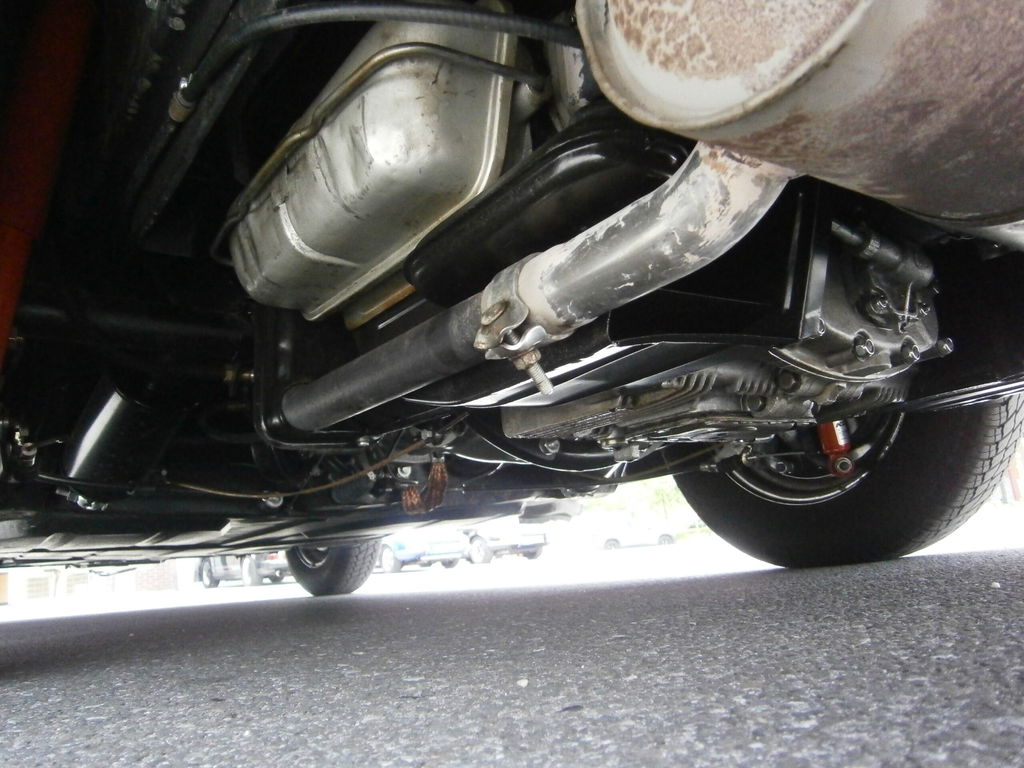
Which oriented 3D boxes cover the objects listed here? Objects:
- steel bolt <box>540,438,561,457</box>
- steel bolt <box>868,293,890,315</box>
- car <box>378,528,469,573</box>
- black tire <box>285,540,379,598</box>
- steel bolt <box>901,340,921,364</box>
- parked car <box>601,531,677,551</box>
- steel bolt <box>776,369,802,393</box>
[{"bbox_3d":[0.040,0.067,0.810,0.019,0.019,0.013,3,-15,-35],"label":"steel bolt"},{"bbox_3d":[0.280,-0.061,0.585,0.015,0.015,0.011,3,-15,-35],"label":"steel bolt"},{"bbox_3d":[-2.910,3.780,18.500,1.720,1.420,4.400,3,-15,-35],"label":"car"},{"bbox_3d":[-0.730,0.517,3.070,0.175,0.640,0.640,3,-15,-35],"label":"black tire"},{"bbox_3d":[0.303,-0.024,0.585,0.015,0.015,0.011,3,-15,-35],"label":"steel bolt"},{"bbox_3d":[5.205,6.425,33.500,4.300,1.520,1.780,-1,-14,-22],"label":"parked car"},{"bbox_3d":[0.213,-0.003,0.590,0.012,0.017,0.017,3,-15,-35],"label":"steel bolt"}]

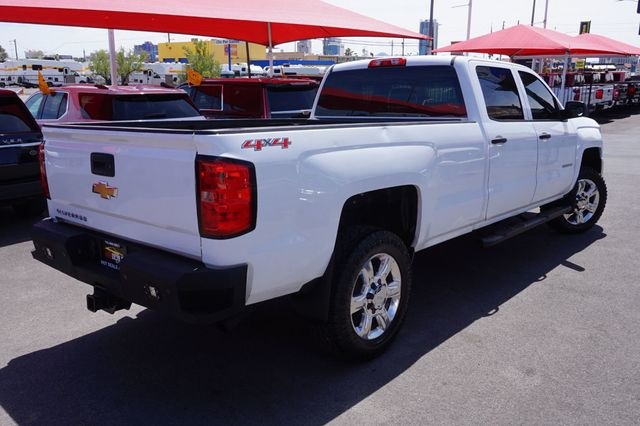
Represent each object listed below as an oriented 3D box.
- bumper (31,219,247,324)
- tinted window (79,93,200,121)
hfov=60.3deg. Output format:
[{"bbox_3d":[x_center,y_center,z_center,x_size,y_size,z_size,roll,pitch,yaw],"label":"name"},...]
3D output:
[{"bbox_3d":[-1.167,0.267,3.116,1.970,0.275,0.290,9,15,41],"label":"bumper"},{"bbox_3d":[-2.140,-1.235,6.490,1.380,0.410,0.250,-9,14,-36],"label":"tinted window"}]

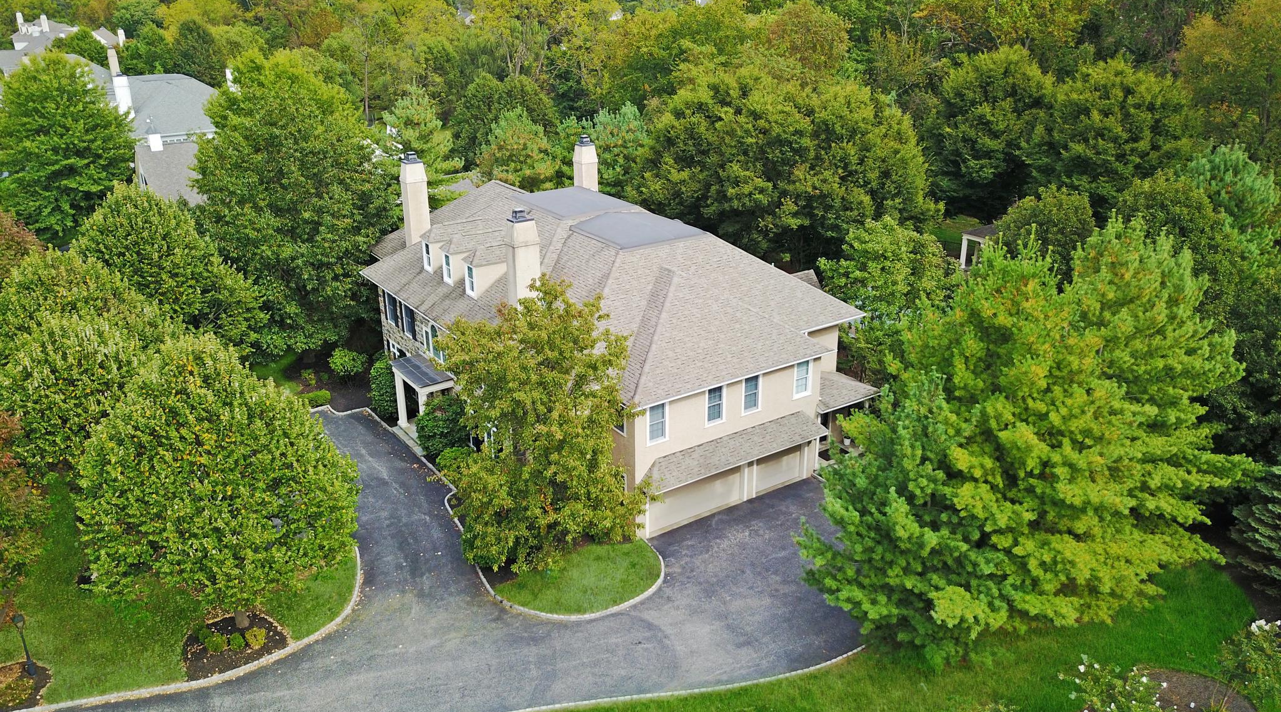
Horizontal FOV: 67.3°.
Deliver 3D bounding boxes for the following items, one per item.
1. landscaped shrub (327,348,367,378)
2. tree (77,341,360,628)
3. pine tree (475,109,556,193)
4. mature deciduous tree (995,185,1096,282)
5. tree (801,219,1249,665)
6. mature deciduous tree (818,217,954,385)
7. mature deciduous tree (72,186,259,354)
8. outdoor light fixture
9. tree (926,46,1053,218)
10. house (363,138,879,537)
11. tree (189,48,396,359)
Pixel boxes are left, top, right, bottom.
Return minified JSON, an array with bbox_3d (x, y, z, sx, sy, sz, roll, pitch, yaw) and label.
[{"bbox_3d":[-16.784,0.539,55.336,2.153,2.017,2.153,0,22,0],"label":"landscaped shrub"},{"bbox_3d":[-13.970,4.611,32.727,8.558,11.030,8.558,0,22,0],"label":"tree"},{"bbox_3d":[-9.016,-11.288,68.457,6.170,12.050,6.170,0,22,0],"label":"pine tree"},{"bbox_3d":[27.832,-7.715,65.685,6.370,7.550,6.370,0,22,0],"label":"mature deciduous tree"},{"bbox_3d":[13.426,2.180,33.942,15.190,13.330,10.780,0,22,0],"label":"tree"},{"bbox_3d":[13.753,-3.088,54.304,7.396,9.460,7.396,0,22,0],"label":"mature deciduous tree"},{"bbox_3d":[-24.010,-3.206,49.528,8.820,11.470,8.820,0,22,0],"label":"mature deciduous tree"},{"bbox_3d":[-20.458,9.578,31.875,0.416,2.428,0.416,0,22,0],"label":"outdoor light fixture"},{"bbox_3d":[32.457,-20.688,90.128,11.085,15.873,11.085,0,22,0],"label":"tree"},{"bbox_3d":[-2.201,-3.217,50.959,21.007,12.188,26.259,-14,26,-32],"label":"house"},{"bbox_3d":[-19.698,-8.765,55.721,11.170,17.050,11.170,0,22,0],"label":"tree"}]

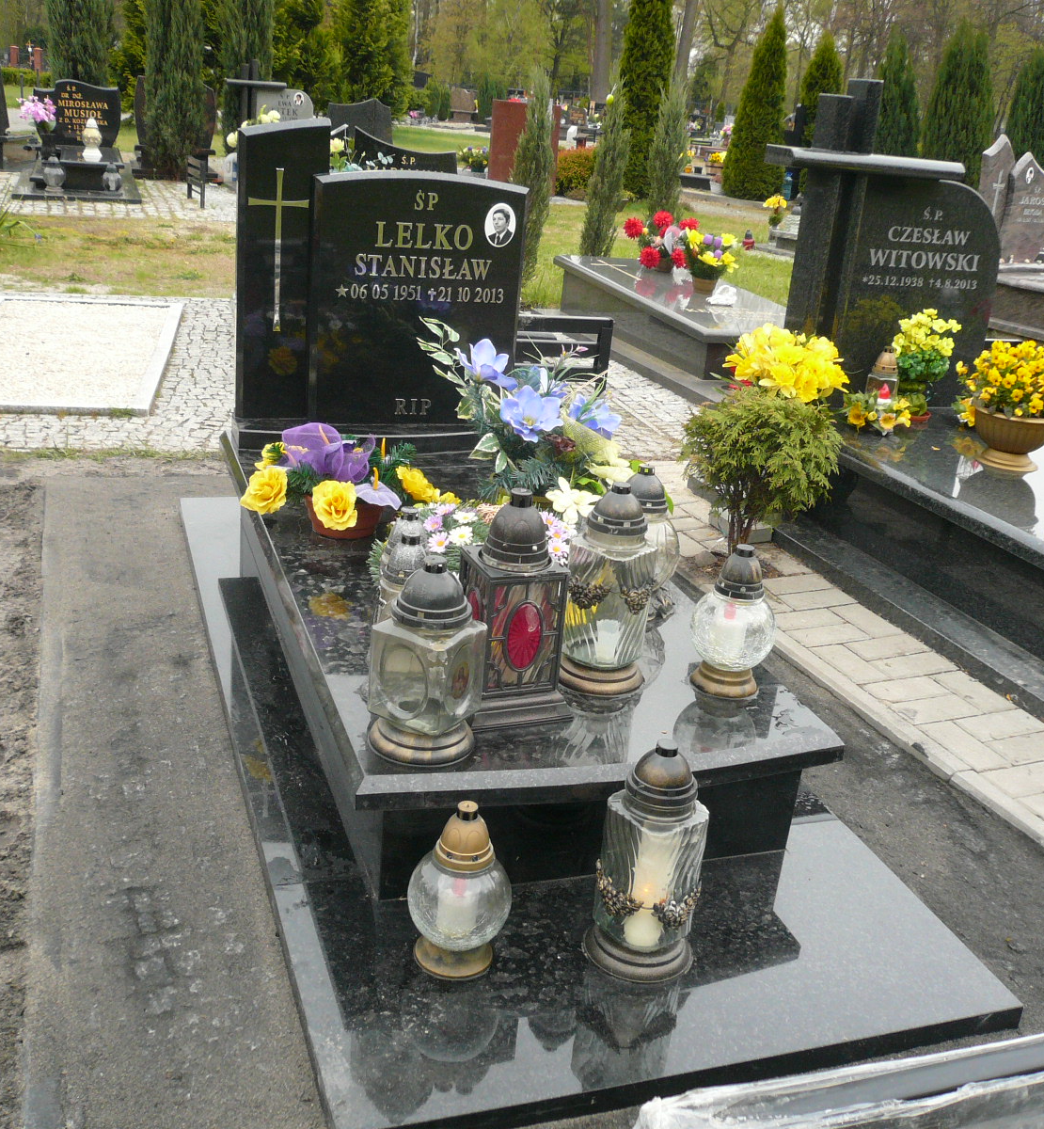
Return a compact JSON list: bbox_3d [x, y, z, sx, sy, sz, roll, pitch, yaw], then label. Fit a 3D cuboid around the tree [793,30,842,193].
[{"bbox_3d":[5.057,-7.669,20.908,1.080,2.775,1.080,-3,22,-19],"label":"tree"}]

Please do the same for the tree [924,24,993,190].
[{"bbox_3d":[9.315,-9.795,26.409,1.500,3.536,1.500,-3,22,-19],"label":"tree"}]

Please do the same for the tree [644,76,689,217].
[{"bbox_3d":[1.497,-4.244,12.500,0.440,1.550,0.440,-2,22,-20],"label":"tree"}]

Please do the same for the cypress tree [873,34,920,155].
[{"bbox_3d":[5.349,-6.397,17.500,0.720,2.500,0.720,-2,22,-20],"label":"cypress tree"}]

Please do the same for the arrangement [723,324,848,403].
[{"bbox_3d":[0.804,-0.560,3.605,0.400,0.285,0.360,-3,22,-19],"label":"arrangement"}]

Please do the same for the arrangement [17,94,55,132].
[{"bbox_3d":[-4.547,-4.223,11.417,0.360,0.350,0.320,-2,22,-19],"label":"arrangement"}]

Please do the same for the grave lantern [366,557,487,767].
[{"bbox_3d":[-0.149,0.140,1.906,0.172,0.309,0.172,18,24,32],"label":"grave lantern"}]

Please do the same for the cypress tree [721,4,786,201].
[{"bbox_3d":[3.314,-6.504,17.200,0.880,2.600,0.880,-2,22,-20],"label":"cypress tree"}]

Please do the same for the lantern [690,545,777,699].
[{"bbox_3d":[0.383,0.097,2.196,0.155,0.268,0.155,-3,22,-19],"label":"lantern"}]

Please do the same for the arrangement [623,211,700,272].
[{"bbox_3d":[0.814,-1.869,7.050,0.440,0.350,0.380,-2,22,-20],"label":"arrangement"}]

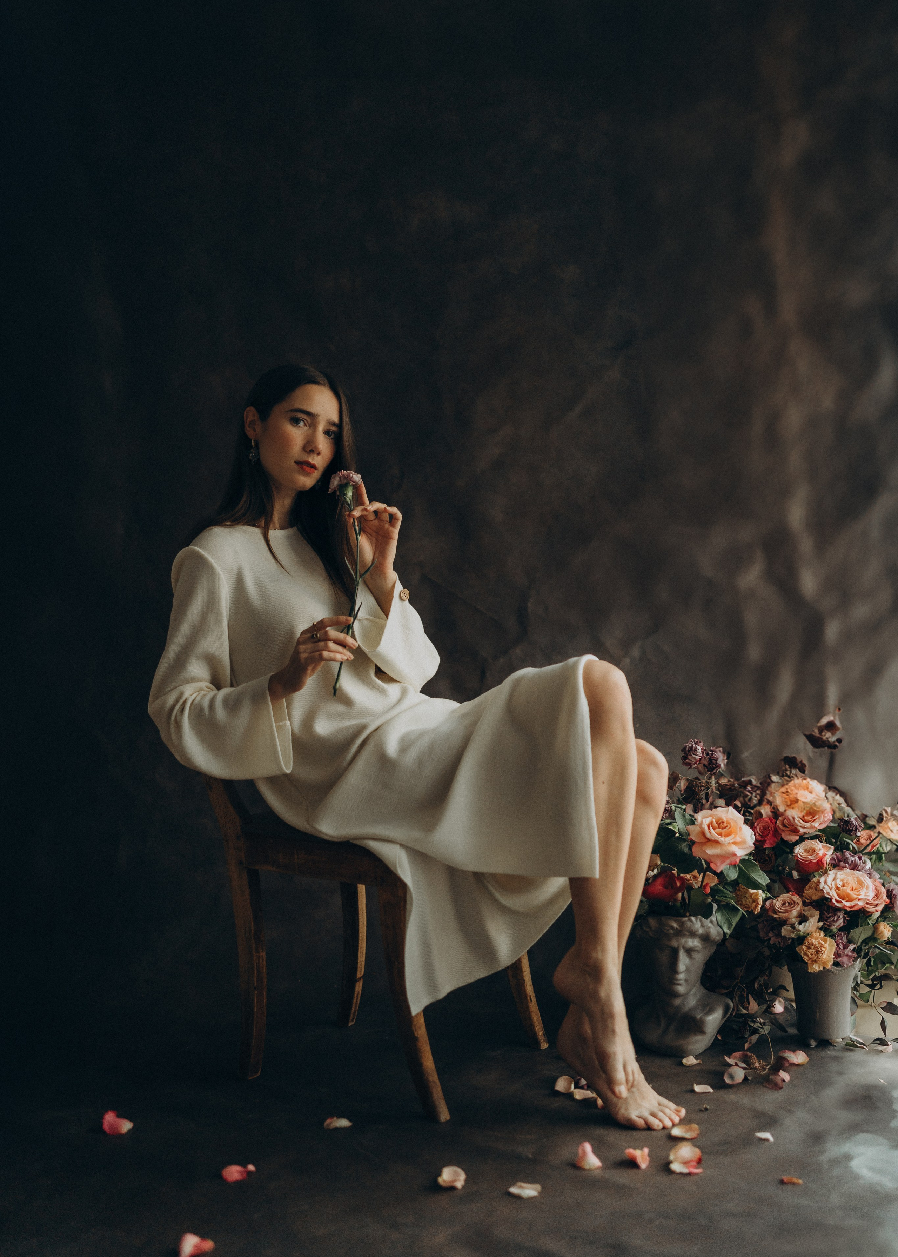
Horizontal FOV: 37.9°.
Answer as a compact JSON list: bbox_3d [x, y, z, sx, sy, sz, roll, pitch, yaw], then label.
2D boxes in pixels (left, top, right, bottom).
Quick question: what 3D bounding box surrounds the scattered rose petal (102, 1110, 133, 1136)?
[{"bbox_3d":[-0.539,0.810,2.149,0.050,0.023,0.042,0,1,0],"label":"scattered rose petal"}]

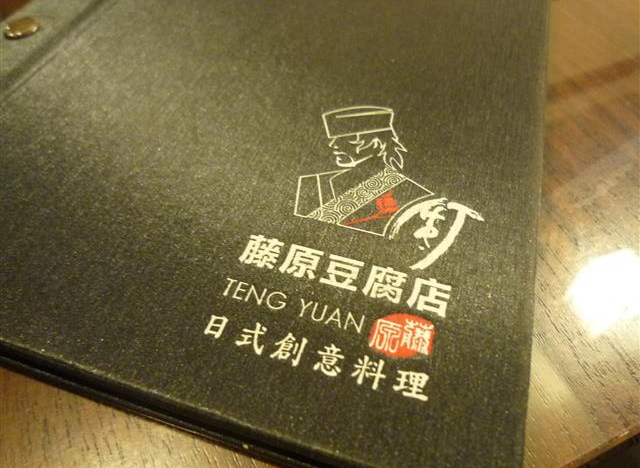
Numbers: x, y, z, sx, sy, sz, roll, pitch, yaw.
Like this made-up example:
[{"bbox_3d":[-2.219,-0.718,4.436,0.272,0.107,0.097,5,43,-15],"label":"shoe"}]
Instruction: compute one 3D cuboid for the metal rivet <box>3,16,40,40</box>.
[{"bbox_3d":[-0.124,-0.086,0.192,0.015,0.003,0.015,14,55,12],"label":"metal rivet"}]

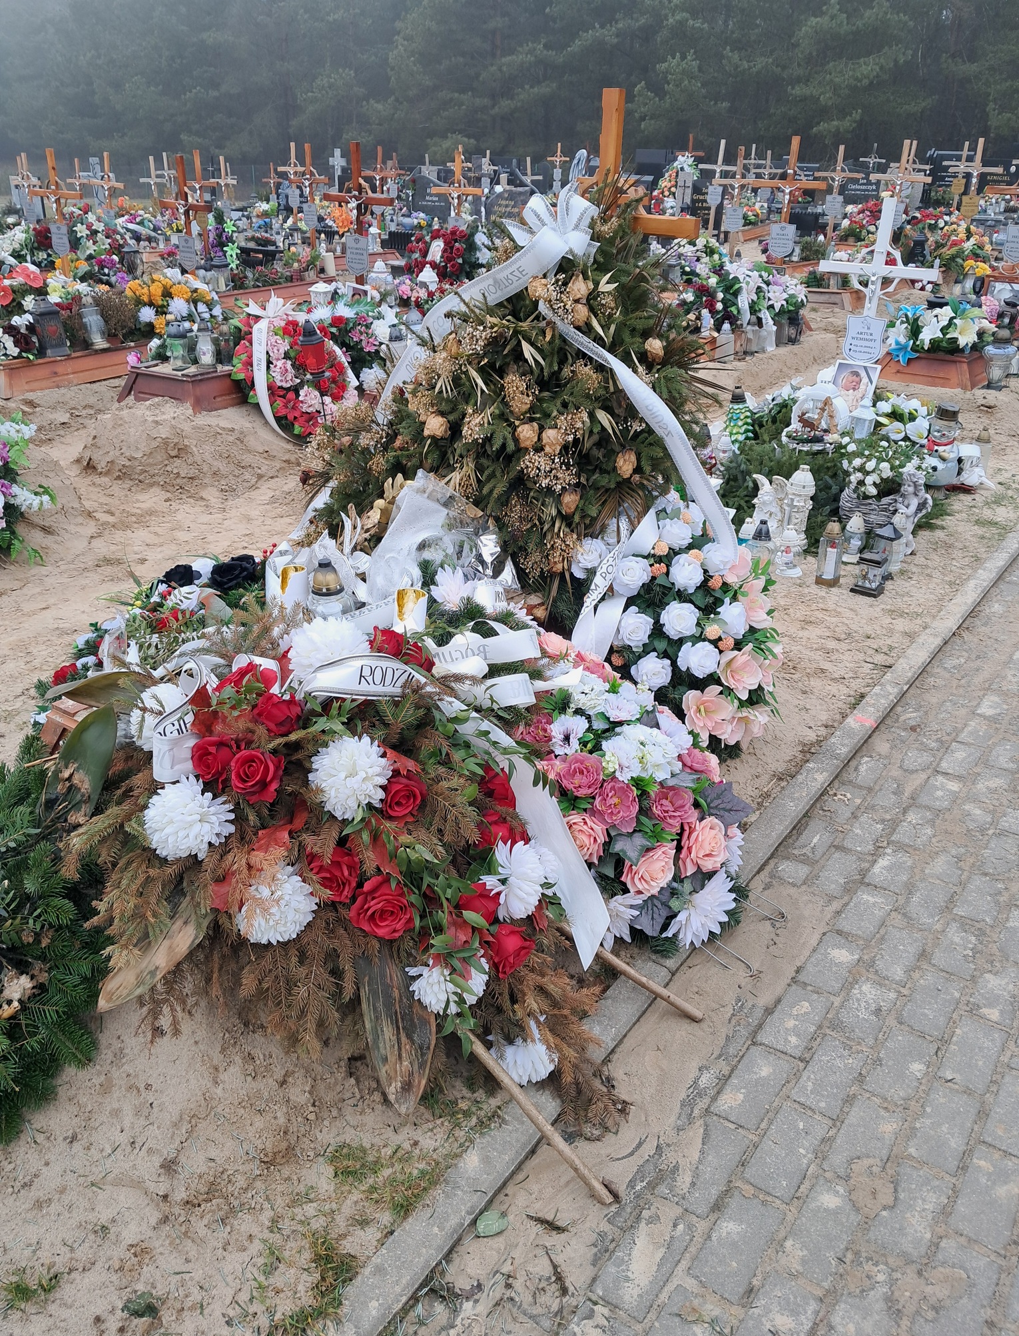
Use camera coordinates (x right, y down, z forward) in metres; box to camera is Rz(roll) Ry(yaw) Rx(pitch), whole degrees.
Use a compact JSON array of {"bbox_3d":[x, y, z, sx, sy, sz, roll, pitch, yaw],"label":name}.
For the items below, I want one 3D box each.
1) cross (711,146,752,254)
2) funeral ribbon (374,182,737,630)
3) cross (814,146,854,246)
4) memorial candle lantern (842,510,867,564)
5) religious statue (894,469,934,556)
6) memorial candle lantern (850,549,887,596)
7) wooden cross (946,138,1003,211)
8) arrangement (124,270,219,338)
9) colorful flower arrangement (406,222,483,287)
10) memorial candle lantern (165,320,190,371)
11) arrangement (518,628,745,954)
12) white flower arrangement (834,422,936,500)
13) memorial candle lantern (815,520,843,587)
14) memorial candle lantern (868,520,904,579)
[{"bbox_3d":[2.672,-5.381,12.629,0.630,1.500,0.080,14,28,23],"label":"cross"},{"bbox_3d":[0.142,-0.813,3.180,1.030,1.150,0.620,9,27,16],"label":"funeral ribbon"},{"bbox_3d":[4.856,-6.943,15.953,0.700,1.580,0.100,18,30,31],"label":"cross"},{"bbox_3d":[1.428,-0.540,4.381,0.085,0.205,0.085,14,28,23],"label":"memorial candle lantern"},{"bbox_3d":[1.665,-0.641,4.361,0.150,0.340,0.150,-12,29,-25],"label":"religious statue"},{"bbox_3d":[1.368,-0.362,4.014,0.110,0.160,0.110,21,32,35],"label":"memorial candle lantern"},{"bbox_3d":[5.311,-5.324,12.329,0.630,1.500,0.080,14,28,23],"label":"wooden cross"},{"bbox_3d":[-2.201,-2.346,6.900,0.580,0.460,0.380,10,27,18],"label":"arrangement"},{"bbox_3d":[-0.696,-4.363,11.300,0.750,0.680,0.420,15,29,27],"label":"colorful flower arrangement"},{"bbox_3d":[-2.117,-2.062,6.760,0.140,0.265,0.140,14,28,23],"label":"memorial candle lantern"},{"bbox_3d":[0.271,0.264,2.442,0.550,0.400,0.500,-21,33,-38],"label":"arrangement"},{"bbox_3d":[1.687,-0.937,4.782,0.380,0.240,0.300,14,28,23],"label":"white flower arrangement"},{"bbox_3d":[1.252,-0.450,4.135,0.075,0.250,0.075,25,34,39],"label":"memorial candle lantern"},{"bbox_3d":[1.510,-0.477,4.246,0.090,0.215,0.090,22,32,35],"label":"memorial candle lantern"}]

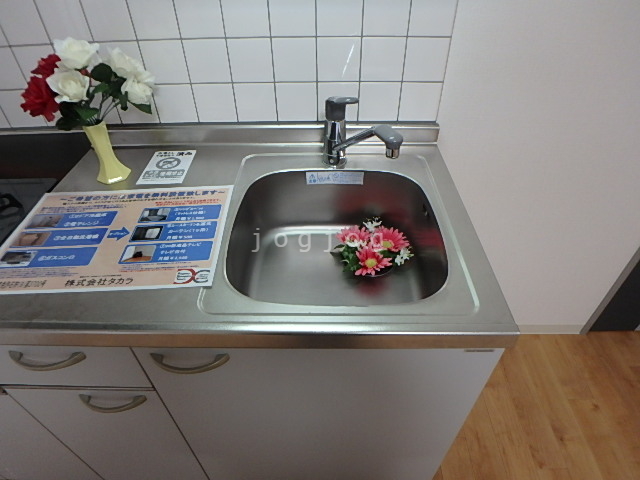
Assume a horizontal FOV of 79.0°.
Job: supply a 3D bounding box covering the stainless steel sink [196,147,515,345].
[{"bbox_3d":[0.041,0.014,0.829,0.478,0.172,0.530,0,43,1],"label":"stainless steel sink"}]

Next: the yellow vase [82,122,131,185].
[{"bbox_3d":[-0.474,-0.196,0.855,0.069,0.131,0.075,0,41,1],"label":"yellow vase"}]

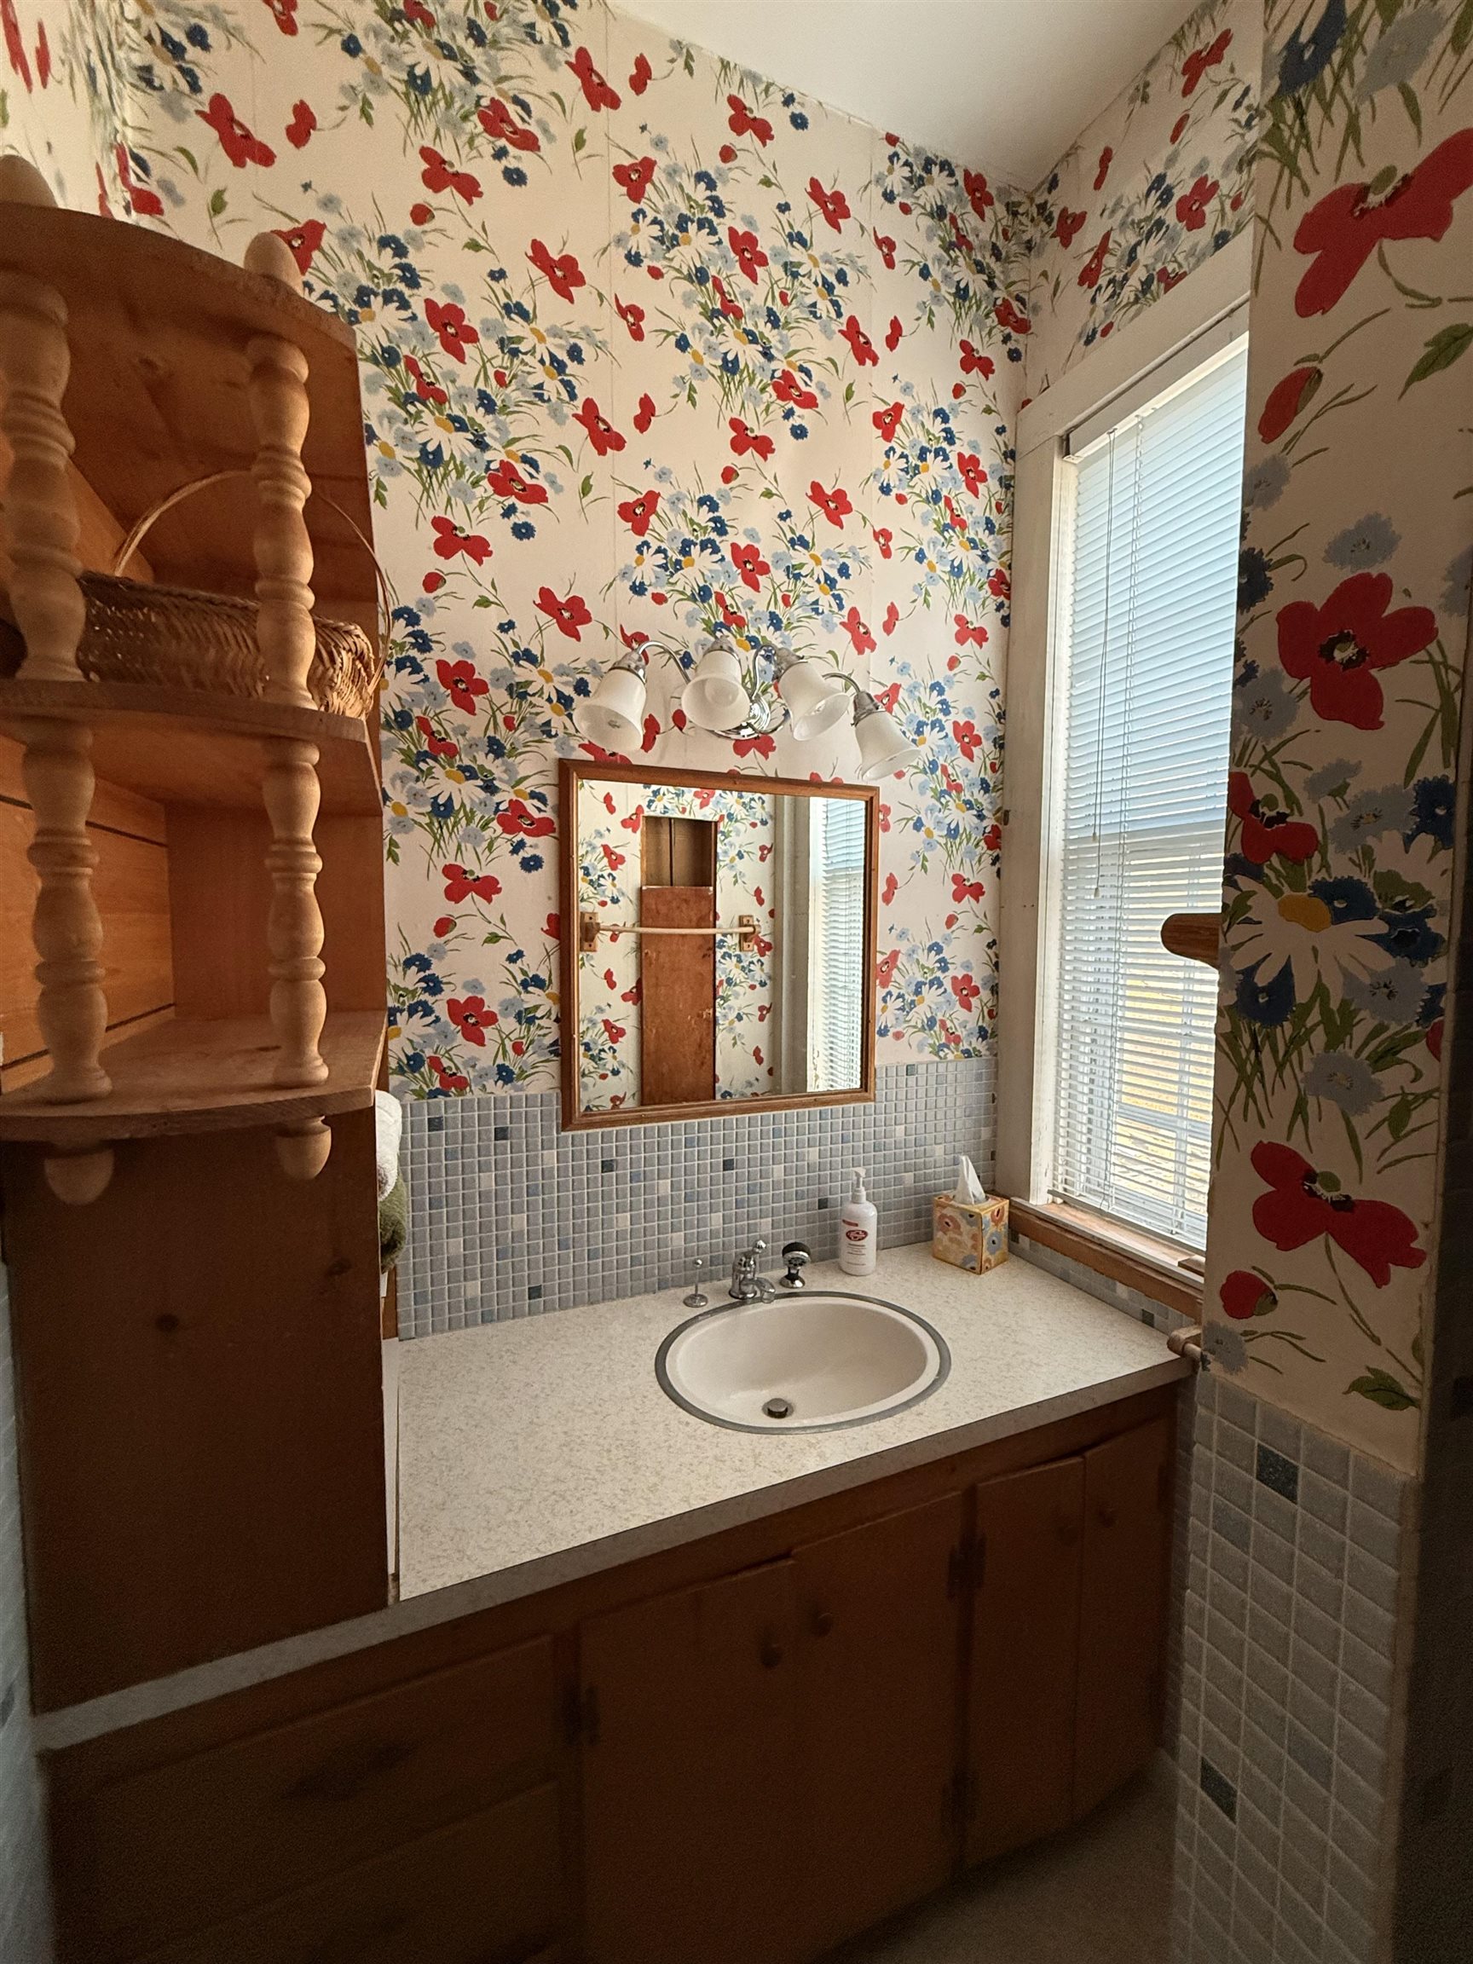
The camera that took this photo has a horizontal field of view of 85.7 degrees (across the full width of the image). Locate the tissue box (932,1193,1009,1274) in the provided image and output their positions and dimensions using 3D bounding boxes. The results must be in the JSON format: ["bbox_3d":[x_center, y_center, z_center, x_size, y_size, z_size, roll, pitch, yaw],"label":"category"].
[{"bbox_3d":[0.495,0.523,1.674,0.108,0.126,0.112,-3,5,-42],"label":"tissue box"}]

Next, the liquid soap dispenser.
[{"bbox_3d":[0.250,0.483,1.623,0.074,0.209,0.073,0,4,2],"label":"liquid soap dispenser"}]

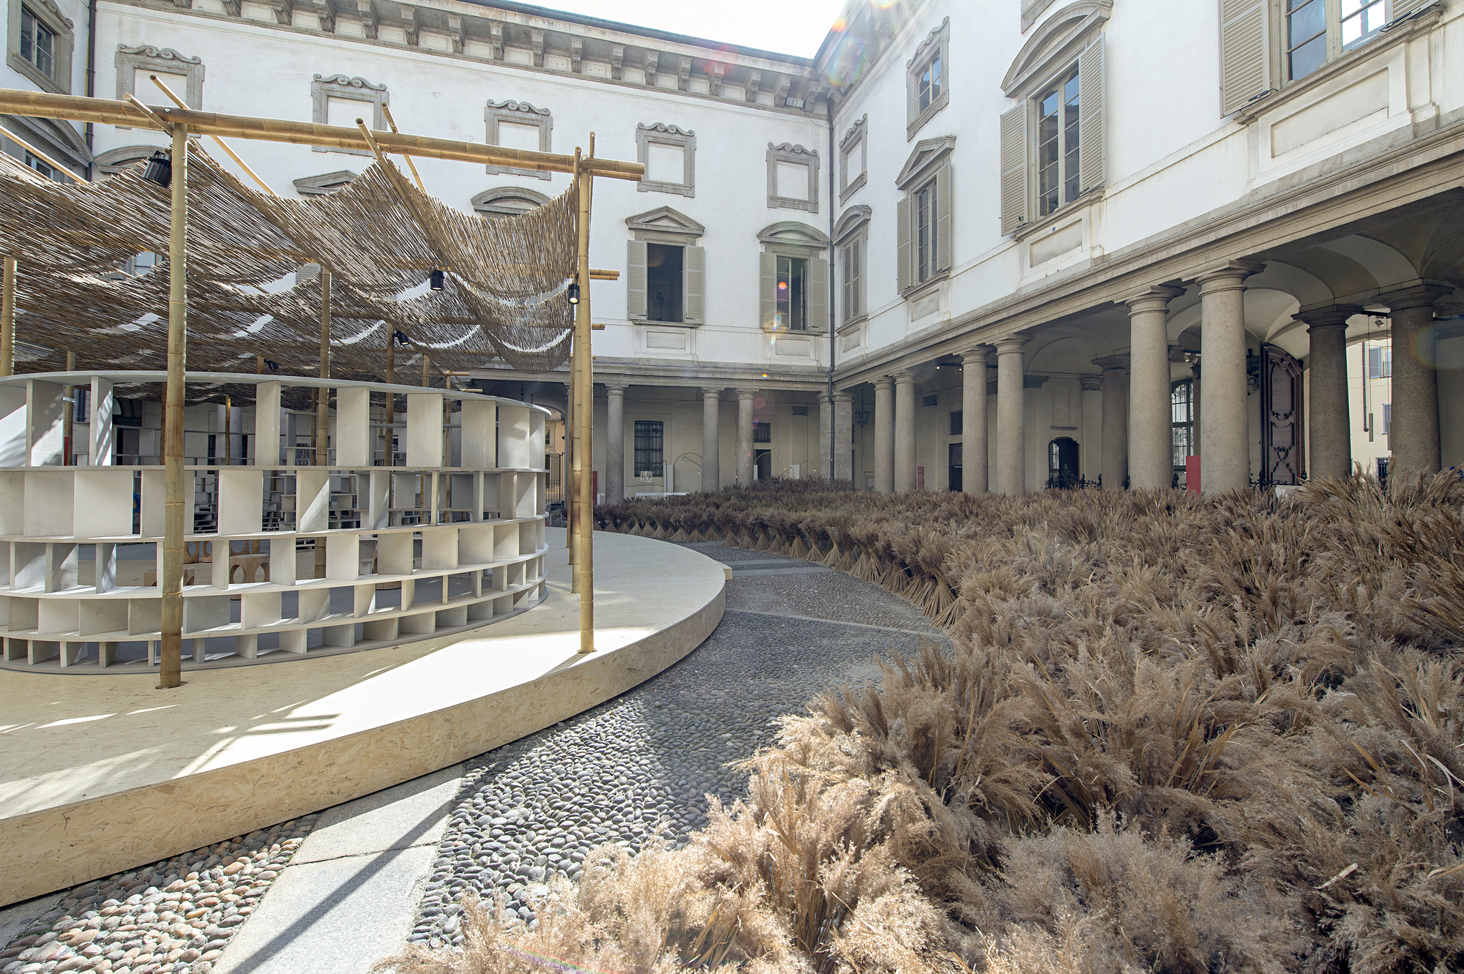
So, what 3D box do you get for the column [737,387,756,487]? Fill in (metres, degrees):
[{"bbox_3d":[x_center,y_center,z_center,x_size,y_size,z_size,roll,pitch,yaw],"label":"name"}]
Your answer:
[{"bbox_3d":[0.558,-1.370,22.368,0.756,4.790,0.756,-1,1,0],"label":"column"}]

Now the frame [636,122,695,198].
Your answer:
[{"bbox_3d":[-2.236,-11.334,19.626,2.079,2.466,0.250,0,0,-16],"label":"frame"}]

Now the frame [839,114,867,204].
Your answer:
[{"bbox_3d":[4.474,-12.213,21.339,0.200,2.480,2.108,-1,1,-16],"label":"frame"}]

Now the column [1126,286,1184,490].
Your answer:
[{"bbox_3d":[8.057,-1.249,10.931,0.756,4.790,0.756,-1,1,-16],"label":"column"}]

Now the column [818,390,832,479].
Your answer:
[{"bbox_3d":[3.798,-1.423,23.282,0.713,4.790,0.713,-1,1,-16],"label":"column"}]

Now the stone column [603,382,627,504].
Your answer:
[{"bbox_3d":[-4.291,-1.292,20.950,0.756,4.790,0.756,-1,1,-16],"label":"stone column"}]

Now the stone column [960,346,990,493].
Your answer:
[{"bbox_3d":[6.128,-1.031,14.344,0.660,4.961,0.660,0,0,-16],"label":"stone column"}]

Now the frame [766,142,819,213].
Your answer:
[{"bbox_3d":[2.477,-12.210,22.408,2.232,2.480,0.200,-1,1,-16],"label":"frame"}]

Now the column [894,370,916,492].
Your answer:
[{"bbox_3d":[5.252,-1.032,17.300,0.660,4.963,0.660,0,0,-16],"label":"column"}]

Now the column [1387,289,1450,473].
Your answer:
[{"bbox_3d":[13.365,-1.311,11.114,0.756,4.790,0.756,-1,1,-16],"label":"column"}]

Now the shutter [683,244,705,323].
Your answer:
[{"bbox_3d":[-1.277,-7.079,19.910,0.741,2.710,0.080,0,0,-16],"label":"shutter"}]

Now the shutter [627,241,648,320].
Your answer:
[{"bbox_3d":[-3.194,-7.007,19.342,0.699,2.668,0.080,0,0,-16],"label":"shutter"}]

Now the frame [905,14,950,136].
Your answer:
[{"bbox_3d":[5.750,-12.149,16.978,0.200,2.480,2.108,-1,1,-16],"label":"frame"}]

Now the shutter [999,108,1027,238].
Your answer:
[{"bbox_3d":[6.806,-7.637,13.709,0.070,2.957,0.645,-1,1,-29],"label":"shutter"}]

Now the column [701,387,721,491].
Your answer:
[{"bbox_3d":[-0.822,-1.348,21.964,0.756,4.790,0.756,-1,1,0],"label":"column"}]

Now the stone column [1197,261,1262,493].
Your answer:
[{"bbox_3d":[8.416,-1.231,9.706,0.756,4.790,0.756,-1,1,-16],"label":"stone column"}]

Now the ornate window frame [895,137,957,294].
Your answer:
[{"bbox_3d":[5.327,-7.493,15.611,0.320,4.096,2.527,0,0,-16],"label":"ornate window frame"}]

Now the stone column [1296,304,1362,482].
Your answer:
[{"bbox_3d":[13.001,-1.329,12.357,0.756,4.790,0.756,-1,1,-16],"label":"stone column"}]

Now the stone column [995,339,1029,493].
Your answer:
[{"bbox_3d":[6.478,-1.004,13.162,0.660,4.907,0.660,0,0,-16],"label":"stone column"}]

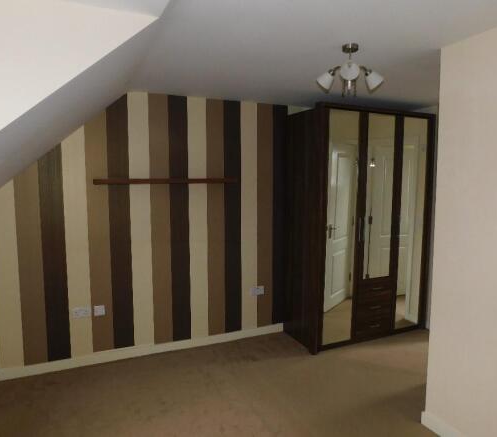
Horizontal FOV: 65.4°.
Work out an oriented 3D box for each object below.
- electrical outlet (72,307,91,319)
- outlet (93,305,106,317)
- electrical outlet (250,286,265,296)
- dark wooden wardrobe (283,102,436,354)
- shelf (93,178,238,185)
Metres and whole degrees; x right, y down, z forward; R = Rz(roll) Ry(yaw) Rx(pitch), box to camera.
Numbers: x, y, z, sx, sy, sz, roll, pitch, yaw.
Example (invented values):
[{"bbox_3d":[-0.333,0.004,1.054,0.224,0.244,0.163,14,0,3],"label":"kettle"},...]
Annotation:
[{"bbox_3d":[-1.402,0.797,3.259,0.141,0.088,0.013,-2,6,-23],"label":"electrical outlet"},{"bbox_3d":[-1.272,0.791,3.315,0.086,0.088,0.013,-2,6,-23],"label":"outlet"},{"bbox_3d":[0.093,0.736,3.903,0.145,0.086,0.013,-2,6,-23],"label":"electrical outlet"},{"bbox_3d":[1.120,0.073,3.973,1.411,2.248,0.574,-2,6,-23],"label":"dark wooden wardrobe"},{"bbox_3d":[-0.688,-0.320,3.355,1.199,0.041,0.219,-2,6,-23],"label":"shelf"}]

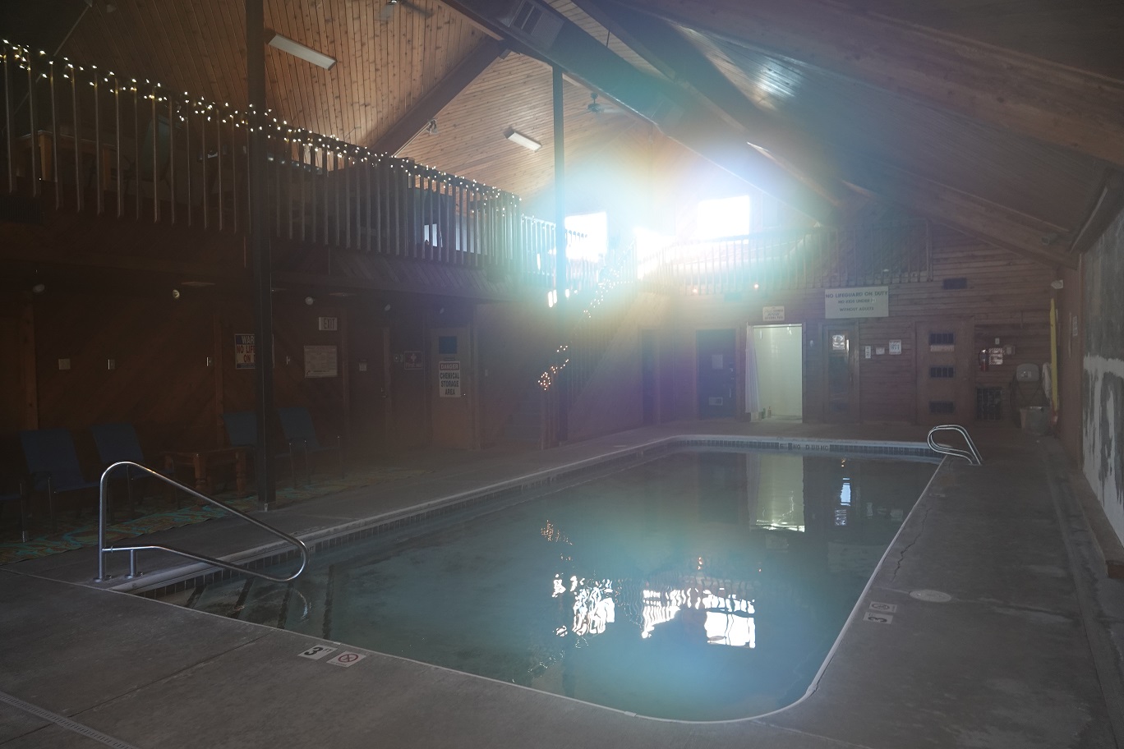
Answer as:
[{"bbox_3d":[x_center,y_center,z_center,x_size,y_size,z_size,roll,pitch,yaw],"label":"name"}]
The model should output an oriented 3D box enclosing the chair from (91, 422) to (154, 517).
[{"bbox_3d":[-4.529,0.993,7.970,0.690,0.920,0.580,0,2,31],"label":"chair"}]

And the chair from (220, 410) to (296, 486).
[{"bbox_3d":[-3.703,0.946,9.047,0.690,0.920,0.580,0,2,31],"label":"chair"}]

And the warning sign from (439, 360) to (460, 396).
[{"bbox_3d":[-1.887,0.086,12.614,0.457,0.610,0.015,0,2,31],"label":"warning sign"}]

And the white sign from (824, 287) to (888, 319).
[{"bbox_3d":[5.941,-1.447,15.157,1.230,0.610,0.025,0,2,31],"label":"white sign"}]

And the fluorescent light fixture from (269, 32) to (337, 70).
[{"bbox_3d":[-4.188,-5.220,12.059,0.225,0.100,1.210,-31,-14,28],"label":"fluorescent light fixture"}]

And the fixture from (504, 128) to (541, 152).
[{"bbox_3d":[-0.877,-5.467,17.509,0.225,0.100,1.210,-31,-14,28],"label":"fixture"}]

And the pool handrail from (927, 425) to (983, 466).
[{"bbox_3d":[5.398,0.955,10.280,0.670,0.490,0.460,0,2,31],"label":"pool handrail"}]

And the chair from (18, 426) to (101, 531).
[{"bbox_3d":[-4.934,1.016,7.455,0.690,0.920,0.580,0,2,31],"label":"chair"}]

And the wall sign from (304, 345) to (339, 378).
[{"bbox_3d":[-3.469,-0.184,10.827,0.020,0.457,0.610,0,2,31],"label":"wall sign"}]

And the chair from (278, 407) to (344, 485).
[{"bbox_3d":[-3.284,0.918,9.739,0.690,0.920,0.580,0,2,31],"label":"chair"}]

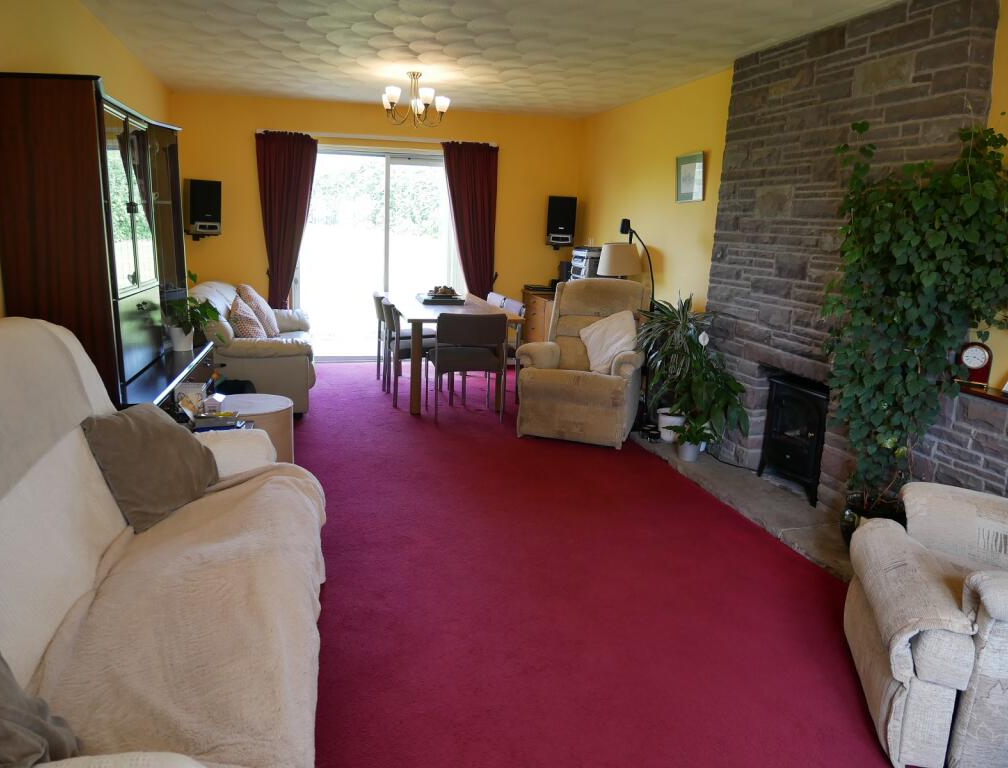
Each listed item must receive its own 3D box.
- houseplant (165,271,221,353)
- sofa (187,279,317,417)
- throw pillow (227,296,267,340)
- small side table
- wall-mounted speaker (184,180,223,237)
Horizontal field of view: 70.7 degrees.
[{"bbox_3d":[-1.660,-0.404,3.849,0.290,0.440,0.290,-2,13,-16],"label":"houseplant"},{"bbox_3d":[-2.096,-0.420,6.006,0.950,0.920,1.870,-2,12,-14],"label":"sofa"},{"bbox_3d":[-1.938,-0.488,5.390,0.160,0.390,0.400,-32,20,-22],"label":"throw pillow"},{"bbox_3d":[-1.298,0.341,3.559,0.450,0.493,0.450,-2,13,-16],"label":"small side table"},{"bbox_3d":[-2.750,-1.613,6.482,0.270,0.480,0.240,-7,15,-36],"label":"wall-mounted speaker"}]

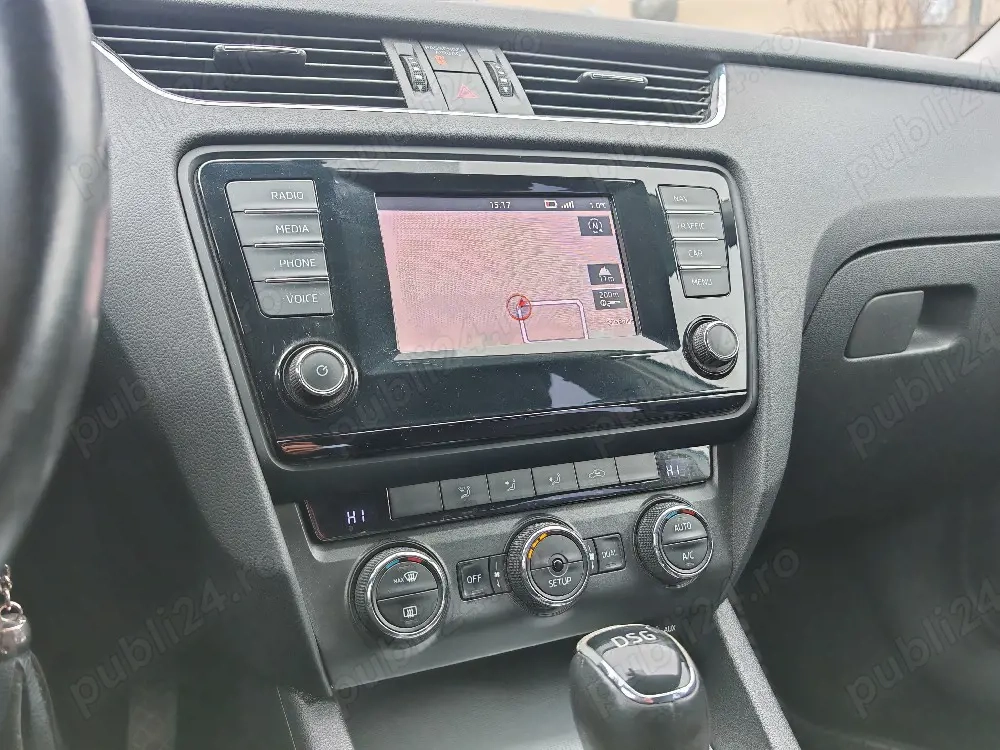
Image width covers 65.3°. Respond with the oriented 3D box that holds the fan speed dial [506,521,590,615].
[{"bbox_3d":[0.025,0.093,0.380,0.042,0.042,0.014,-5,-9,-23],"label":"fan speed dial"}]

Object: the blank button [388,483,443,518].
[{"bbox_3d":[-0.039,0.057,0.357,0.025,0.014,0.005,-5,-10,-23],"label":"blank button"}]

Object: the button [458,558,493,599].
[{"bbox_3d":[-0.012,0.094,0.359,0.016,0.017,0.005,-5,-10,-23],"label":"button"}]

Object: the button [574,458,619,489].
[{"bbox_3d":[0.048,0.050,0.393,0.023,0.014,0.005,-5,-10,-23],"label":"button"}]

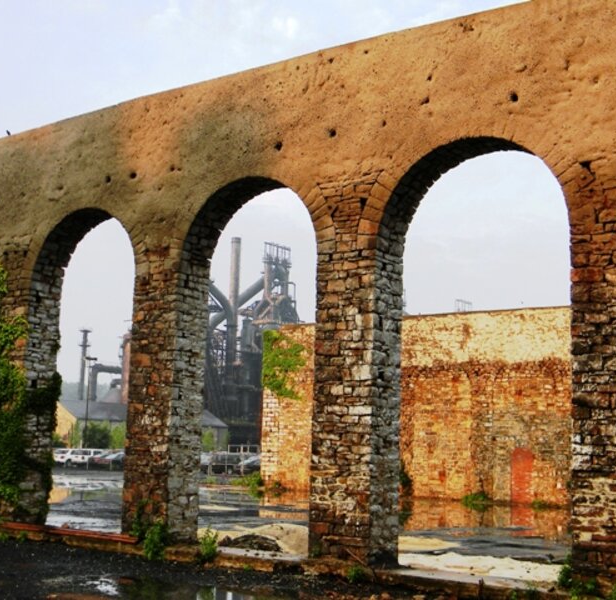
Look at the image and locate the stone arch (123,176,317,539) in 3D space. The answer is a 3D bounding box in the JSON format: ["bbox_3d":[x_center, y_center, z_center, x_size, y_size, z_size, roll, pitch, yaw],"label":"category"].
[{"bbox_3d":[-1.309,1.049,16.201,4.050,6.142,0.787,-5,-11,35],"label":"stone arch"}]

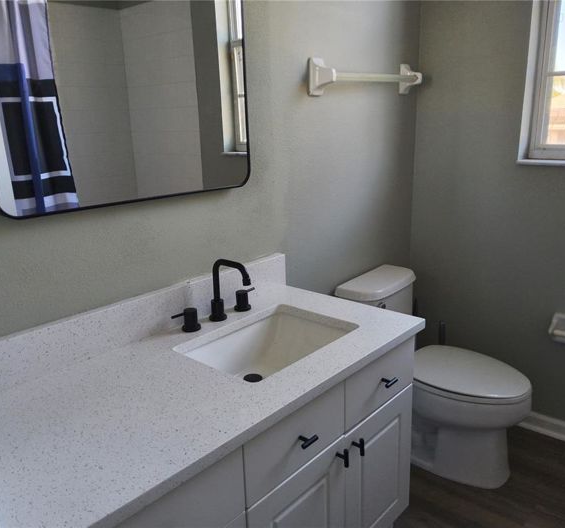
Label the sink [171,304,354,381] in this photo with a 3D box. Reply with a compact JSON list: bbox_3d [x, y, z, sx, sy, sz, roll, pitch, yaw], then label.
[{"bbox_3d":[-0.034,0.271,1.390,0.303,0.155,0.429,12,20,41],"label":"sink"}]

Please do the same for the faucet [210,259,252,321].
[{"bbox_3d":[-0.150,0.082,1.458,0.169,0.180,0.052,12,20,41],"label":"faucet"}]

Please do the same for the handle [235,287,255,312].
[{"bbox_3d":[-0.114,0.107,1.590,0.052,0.061,0.082,12,20,41],"label":"handle"}]

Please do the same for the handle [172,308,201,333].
[{"bbox_3d":[-0.270,0.157,1.422,0.052,0.061,0.086,12,20,41],"label":"handle"}]

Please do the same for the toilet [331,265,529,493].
[{"bbox_3d":[0.623,0.449,2.050,0.707,0.720,0.410,12,20,41],"label":"toilet"}]

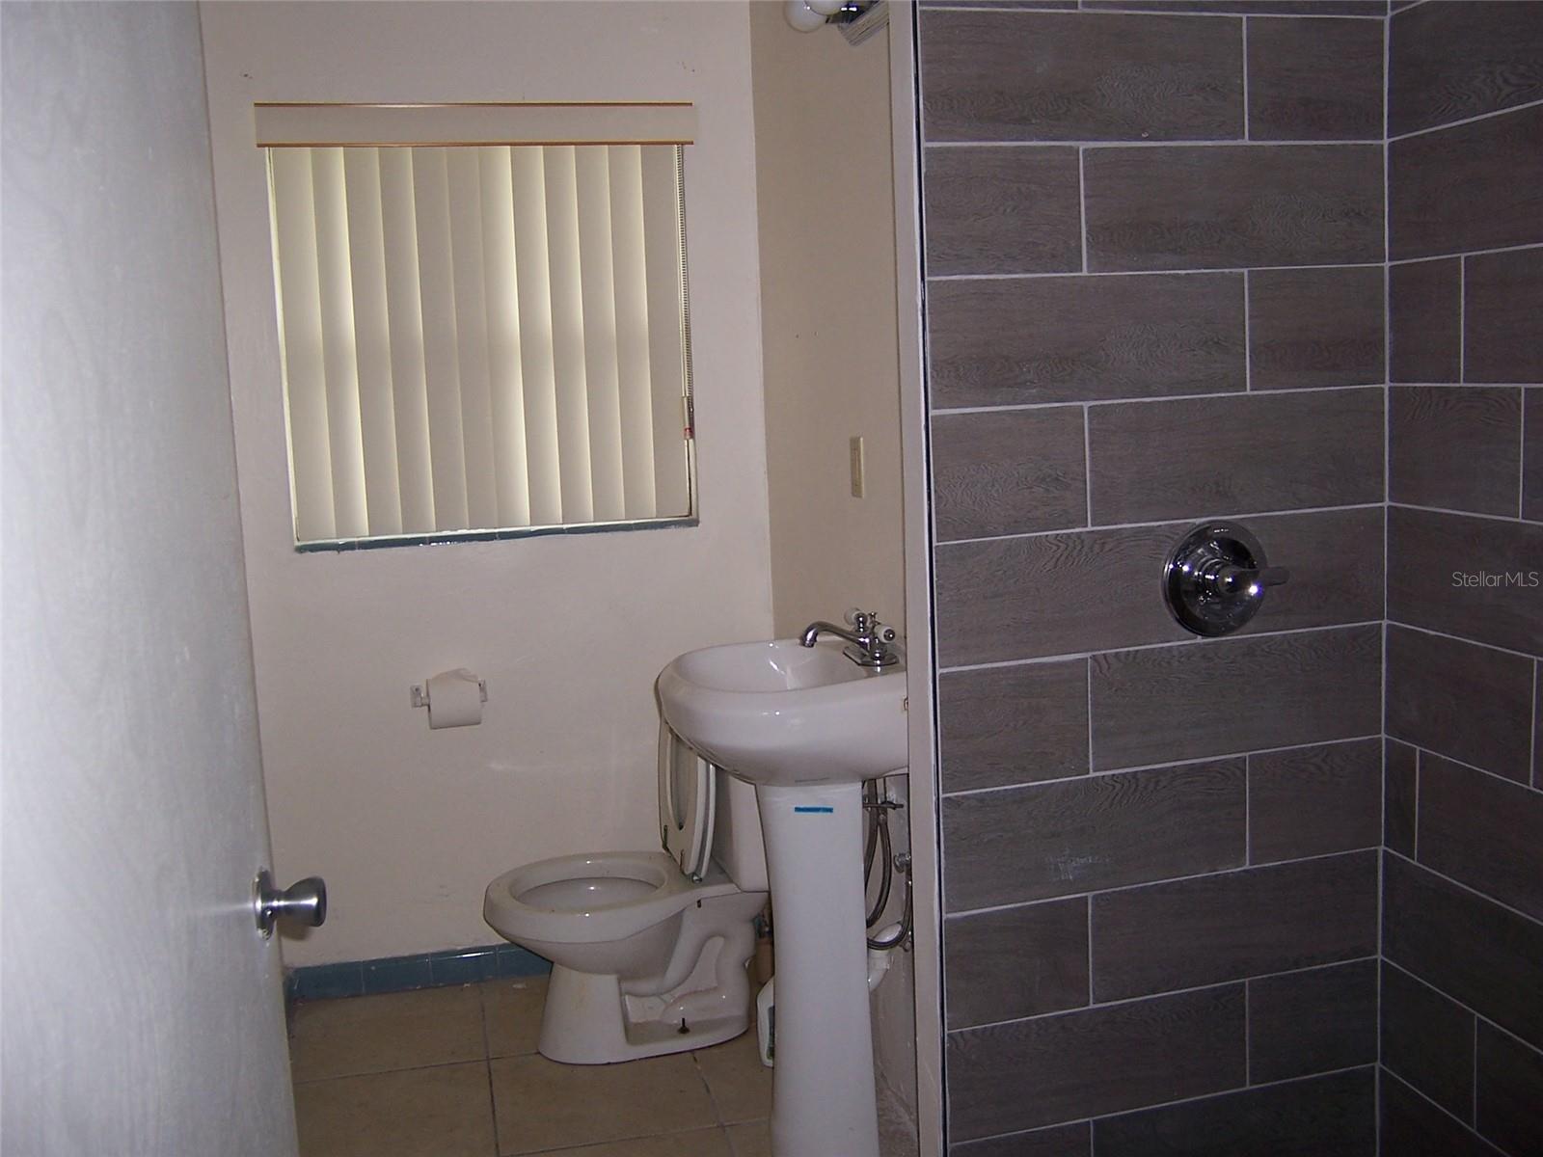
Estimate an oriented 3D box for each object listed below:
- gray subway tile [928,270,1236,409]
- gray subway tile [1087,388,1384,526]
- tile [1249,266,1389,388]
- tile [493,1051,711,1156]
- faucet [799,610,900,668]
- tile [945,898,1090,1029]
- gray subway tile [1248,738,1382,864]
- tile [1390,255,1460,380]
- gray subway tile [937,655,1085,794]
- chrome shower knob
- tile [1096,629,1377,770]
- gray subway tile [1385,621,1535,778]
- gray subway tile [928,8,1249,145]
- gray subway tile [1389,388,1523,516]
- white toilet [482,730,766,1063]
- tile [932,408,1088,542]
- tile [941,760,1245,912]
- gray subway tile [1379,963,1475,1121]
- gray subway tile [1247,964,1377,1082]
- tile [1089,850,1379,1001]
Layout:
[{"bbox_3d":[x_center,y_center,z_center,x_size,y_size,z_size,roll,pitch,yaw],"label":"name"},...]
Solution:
[{"bbox_3d":[0.455,-0.340,2.092,0.488,0.176,0.010,-4,8,-13],"label":"gray subway tile"},{"bbox_3d":[0.690,-0.180,2.171,0.483,0.174,0.010,-4,8,-13],"label":"gray subway tile"},{"bbox_3d":[0.831,-0.381,2.244,0.244,0.179,0.010,-4,7,-16],"label":"tile"},{"bbox_3d":[-0.335,1.014,2.897,0.406,0.010,0.404,-4,8,-13],"label":"tile"},{"bbox_3d":[0.128,0.103,2.474,0.147,0.087,0.160,-4,8,-13],"label":"faucet"},{"bbox_3d":[0.371,0.576,2.213,0.236,0.179,0.010,-4,7,-16],"label":"tile"},{"bbox_3d":[0.862,0.353,2.335,0.244,0.179,0.010,-4,7,-16],"label":"gray subway tile"},{"bbox_3d":[0.954,-0.369,2.139,0.010,0.178,0.162,-4,8,-14],"label":"tile"},{"bbox_3d":[0.356,0.208,2.143,0.230,0.178,0.010,-5,8,-14],"label":"gray subway tile"},{"bbox_3d":[0.666,0.005,2.149,0.169,0.173,0.066,-4,8,-13],"label":"chrome shower knob"},{"bbox_3d":[0.725,0.182,2.275,0.517,0.179,0.010,-4,7,-16],"label":"tile"},{"bbox_3d":[0.997,0.178,2.138,0.010,0.178,0.316,-4,8,-14],"label":"gray subway tile"},{"bbox_3d":[0.451,-0.710,2.092,0.509,0.179,0.010,-4,7,-16],"label":"gray subway tile"},{"bbox_3d":[0.976,-0.182,2.106,0.010,0.178,0.282,-4,8,-14],"label":"gray subway tile"},{"bbox_3d":[-0.241,0.598,3.065,0.705,0.750,0.440,-4,7,-12],"label":"white toilet"},{"bbox_3d":[0.340,-0.153,2.095,0.230,0.178,0.010,-5,8,-14],"label":"tile"},{"bbox_3d":[0.491,0.378,2.200,0.495,0.178,0.010,-5,8,-14],"label":"tile"},{"bbox_3d":[1.008,0.710,2.258,0.010,0.178,0.224,-4,8,-14],"label":"gray subway tile"},{"bbox_3d":[0.877,0.717,2.381,0.244,0.179,0.010,-4,7,-16],"label":"gray subway tile"},{"bbox_3d":[0.737,0.547,2.319,0.517,0.179,0.010,-4,7,-16],"label":"tile"}]

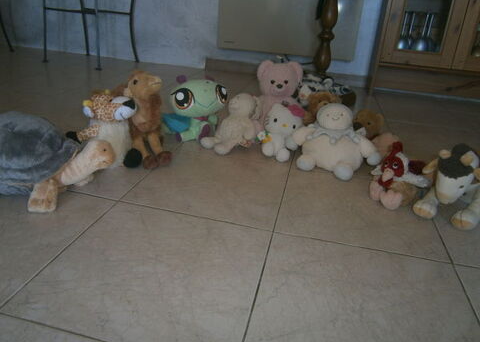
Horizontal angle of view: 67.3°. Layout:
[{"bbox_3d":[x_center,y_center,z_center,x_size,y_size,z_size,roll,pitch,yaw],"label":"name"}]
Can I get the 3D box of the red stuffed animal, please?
[{"bbox_3d":[0.385,0.002,0.868,0.132,0.142,0.142,26,33,37],"label":"red stuffed animal"}]

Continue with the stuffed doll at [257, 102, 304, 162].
[{"bbox_3d":[0.121,-0.115,1.064,0.132,0.147,0.122,11,26,13],"label":"stuffed doll"}]

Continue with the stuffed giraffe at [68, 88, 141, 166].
[{"bbox_3d":[-0.354,-0.116,0.947,0.172,0.183,0.162,-17,33,-37],"label":"stuffed giraffe"}]

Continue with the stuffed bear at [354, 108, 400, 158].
[{"bbox_3d":[0.439,-0.118,1.129,0.152,0.142,0.132,-17,33,-37],"label":"stuffed bear"}]

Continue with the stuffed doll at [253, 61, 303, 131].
[{"bbox_3d":[0.137,-0.238,1.219,0.162,0.238,0.172,8,26,7],"label":"stuffed doll"}]

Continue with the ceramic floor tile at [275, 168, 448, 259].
[{"bbox_3d":[0.273,0.085,0.851,0.345,0.010,0.345,9,26,10],"label":"ceramic floor tile"}]

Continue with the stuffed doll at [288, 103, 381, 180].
[{"bbox_3d":[0.272,-0.093,1.007,0.243,0.178,0.172,12,26,16],"label":"stuffed doll"}]

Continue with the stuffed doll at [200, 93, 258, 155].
[{"bbox_3d":[-0.025,-0.140,1.080,0.172,0.157,0.122,-15,32,-36],"label":"stuffed doll"}]

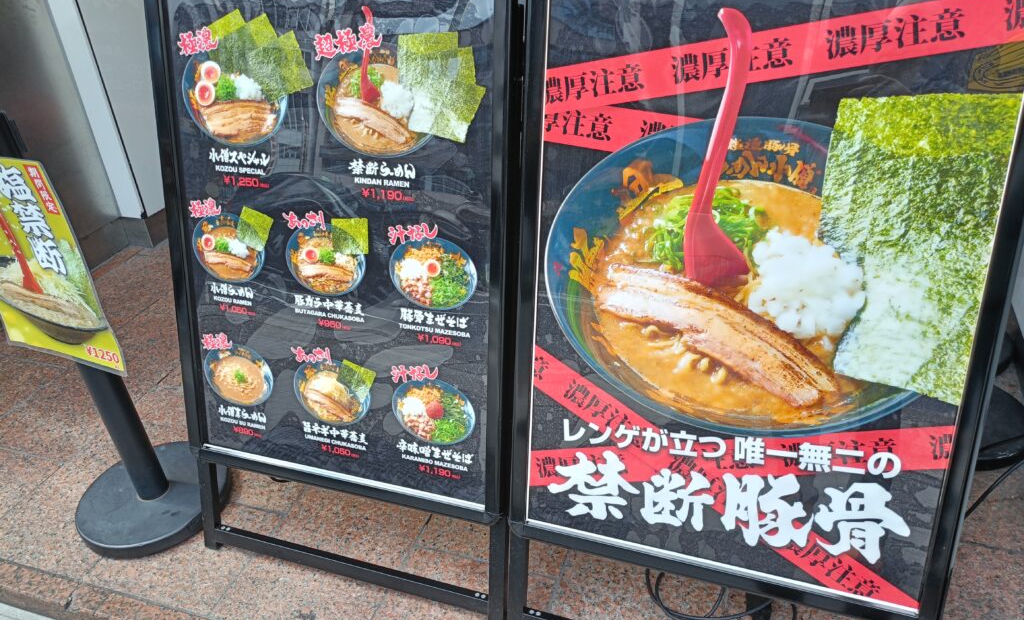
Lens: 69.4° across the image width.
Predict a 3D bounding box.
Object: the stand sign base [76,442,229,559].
[{"bbox_3d":[-0.777,0.408,1.613,0.310,0.034,0.310,-4,32,0],"label":"stand sign base"}]

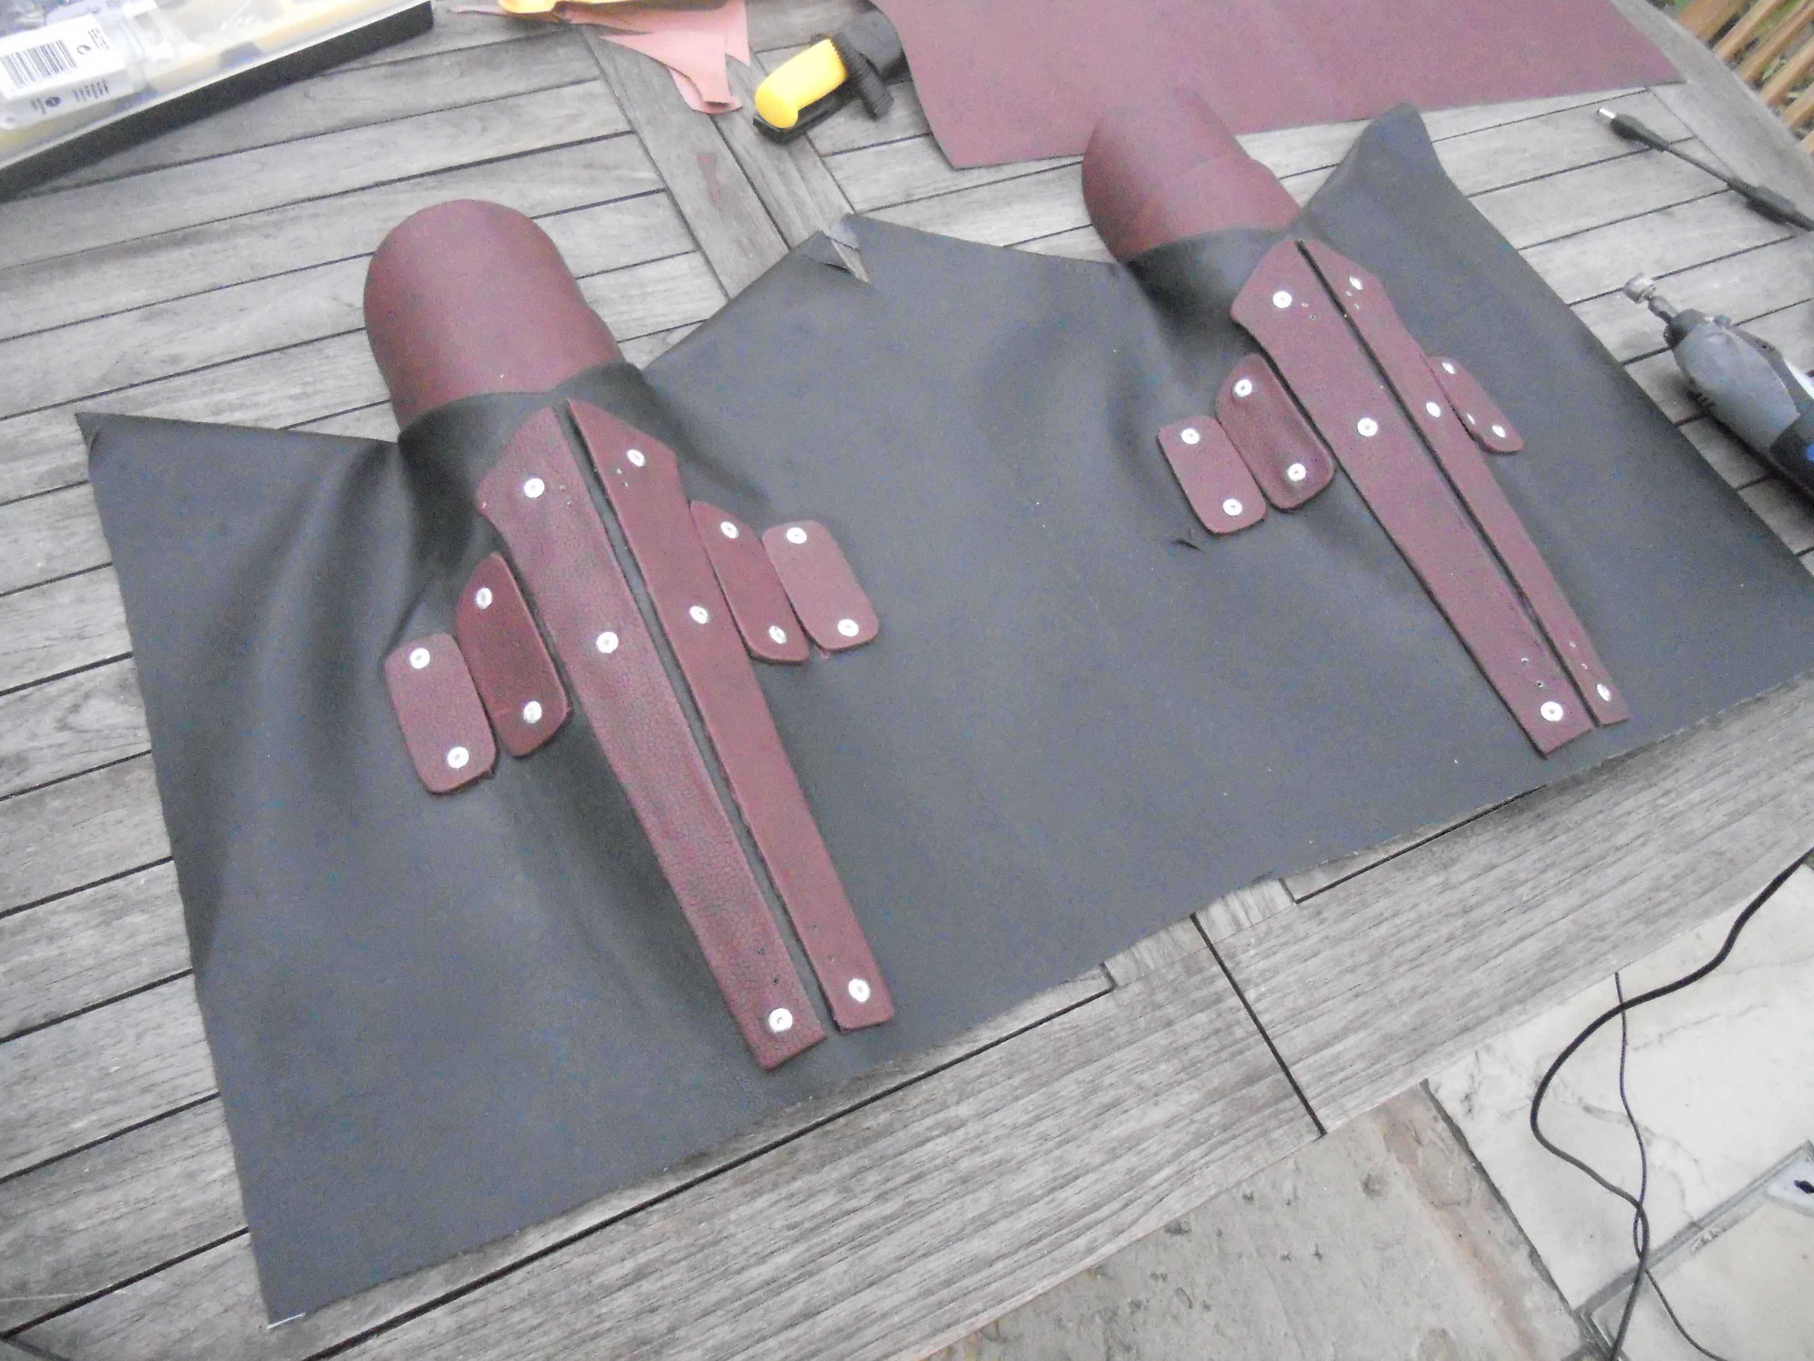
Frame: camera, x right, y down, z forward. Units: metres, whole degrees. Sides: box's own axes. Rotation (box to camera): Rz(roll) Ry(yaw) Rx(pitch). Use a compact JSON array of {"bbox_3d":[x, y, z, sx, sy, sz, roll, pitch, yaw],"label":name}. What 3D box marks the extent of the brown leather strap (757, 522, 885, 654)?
[{"bbox_3d":[-0.042,-0.047,0.694,0.036,0.006,0.077,-15,61,-25],"label":"brown leather strap"}]

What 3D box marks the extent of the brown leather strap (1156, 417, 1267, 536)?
[{"bbox_3d":[0.164,-0.110,0.758,0.037,0.006,0.072,-18,68,-11],"label":"brown leather strap"}]

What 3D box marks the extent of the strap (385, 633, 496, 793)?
[{"bbox_3d":[-0.209,0.013,0.636,0.036,0.006,0.075,-26,72,-3],"label":"strap"}]

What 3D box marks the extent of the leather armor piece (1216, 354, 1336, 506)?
[{"bbox_3d":[0.196,-0.132,0.763,0.039,0.010,0.086,-33,72,15],"label":"leather armor piece"}]

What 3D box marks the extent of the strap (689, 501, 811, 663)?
[{"bbox_3d":[-0.075,-0.046,0.676,0.039,0.008,0.091,1,58,-47],"label":"strap"}]

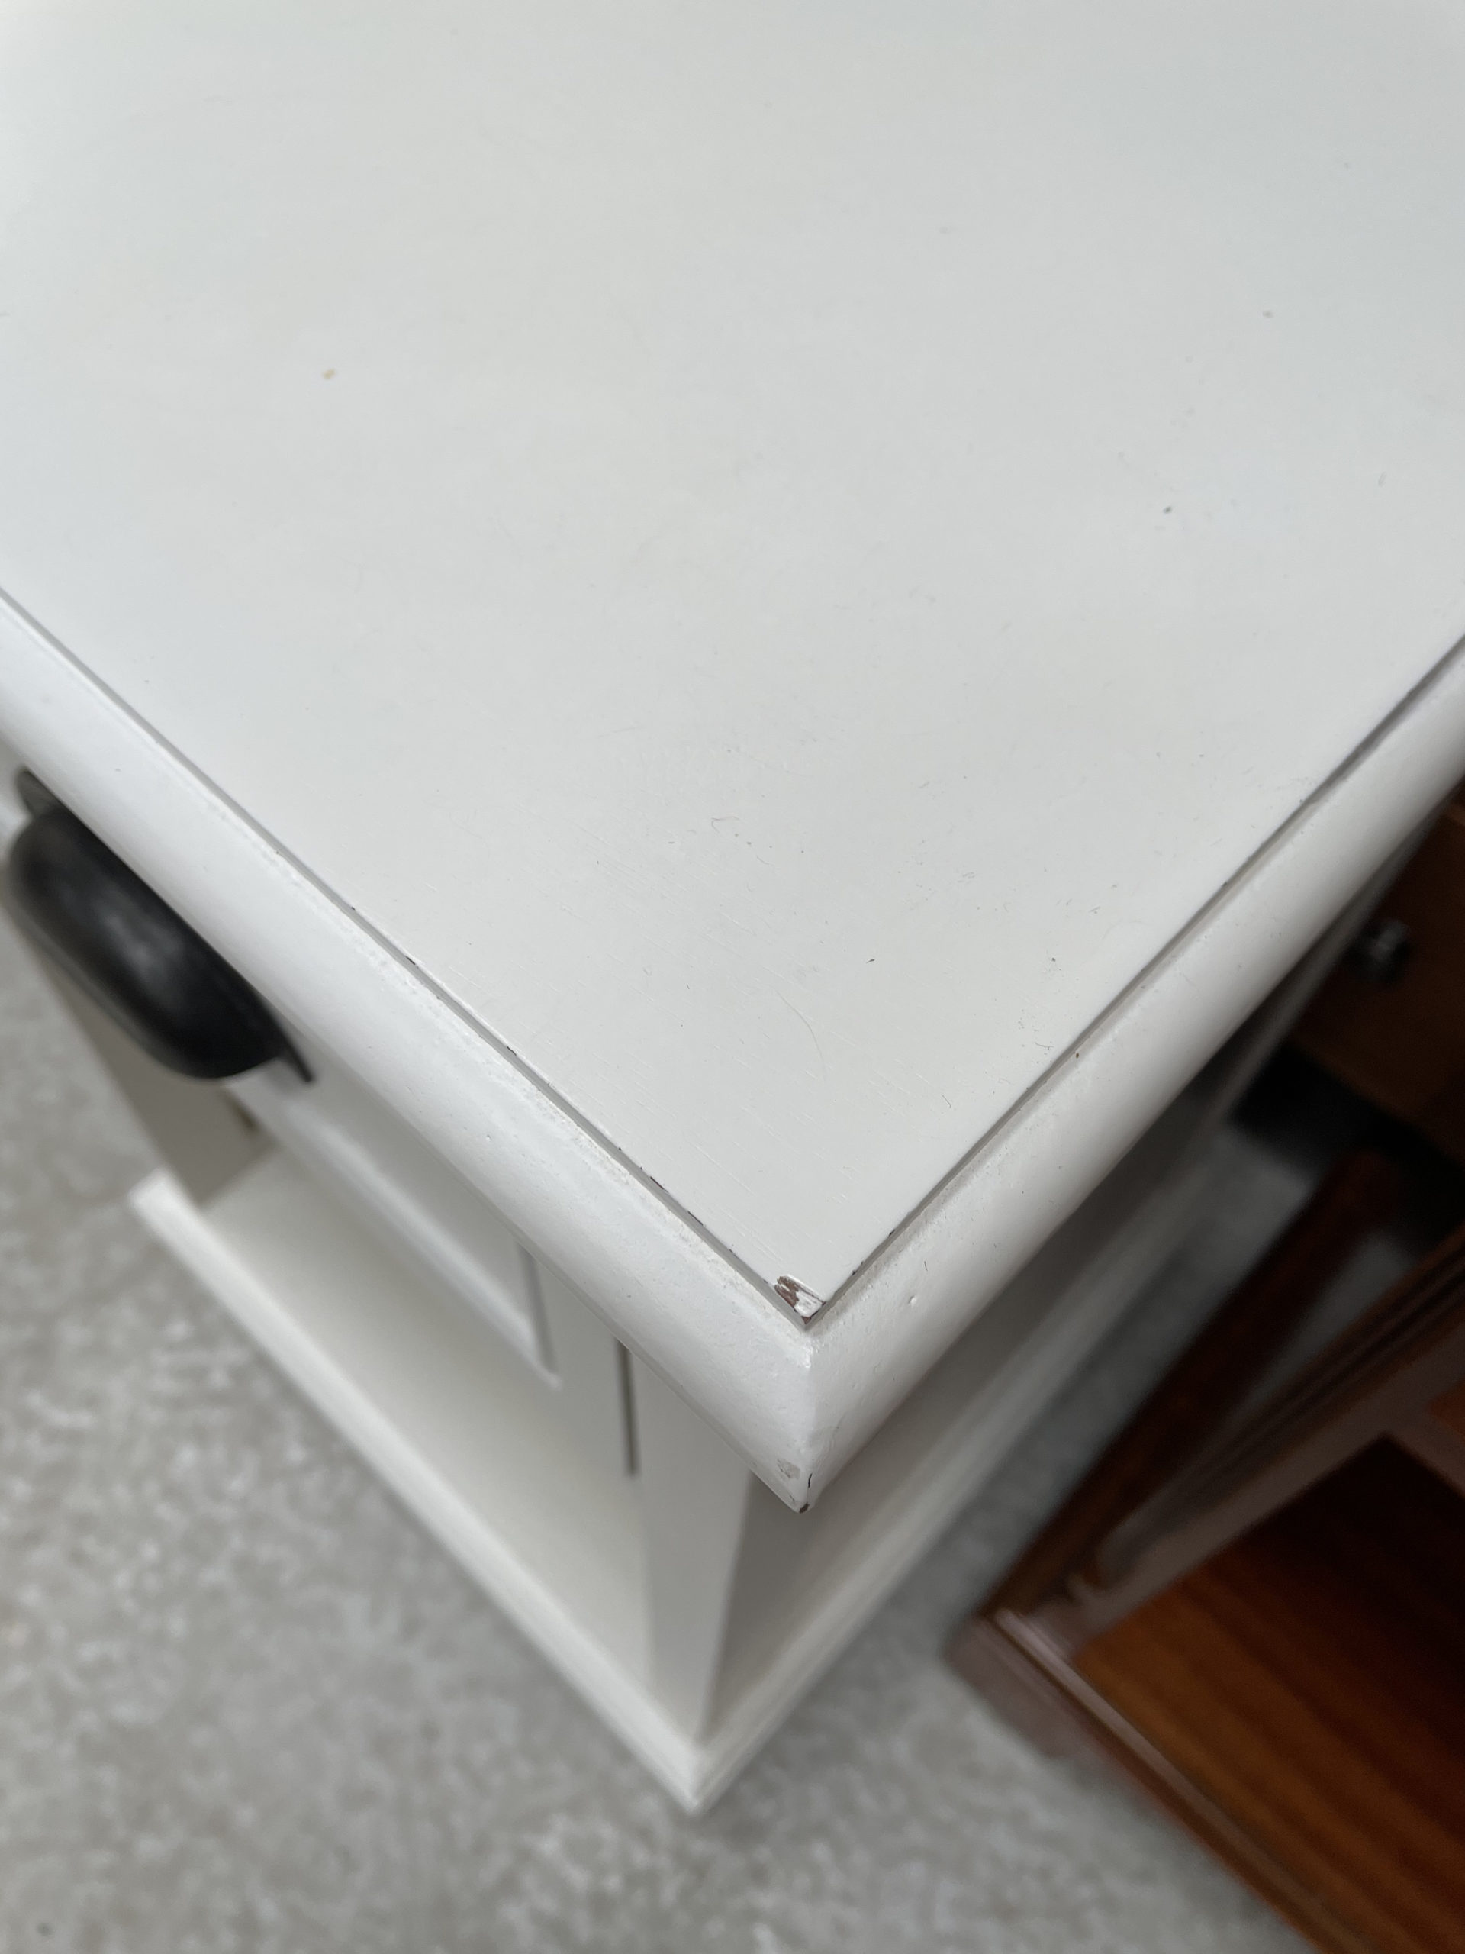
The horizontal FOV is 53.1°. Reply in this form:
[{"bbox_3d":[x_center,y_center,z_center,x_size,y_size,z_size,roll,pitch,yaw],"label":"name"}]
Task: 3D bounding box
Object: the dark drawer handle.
[{"bbox_3d":[-0.132,-0.014,0.299,0.106,0.043,0.022,39,63,20],"label":"dark drawer handle"}]

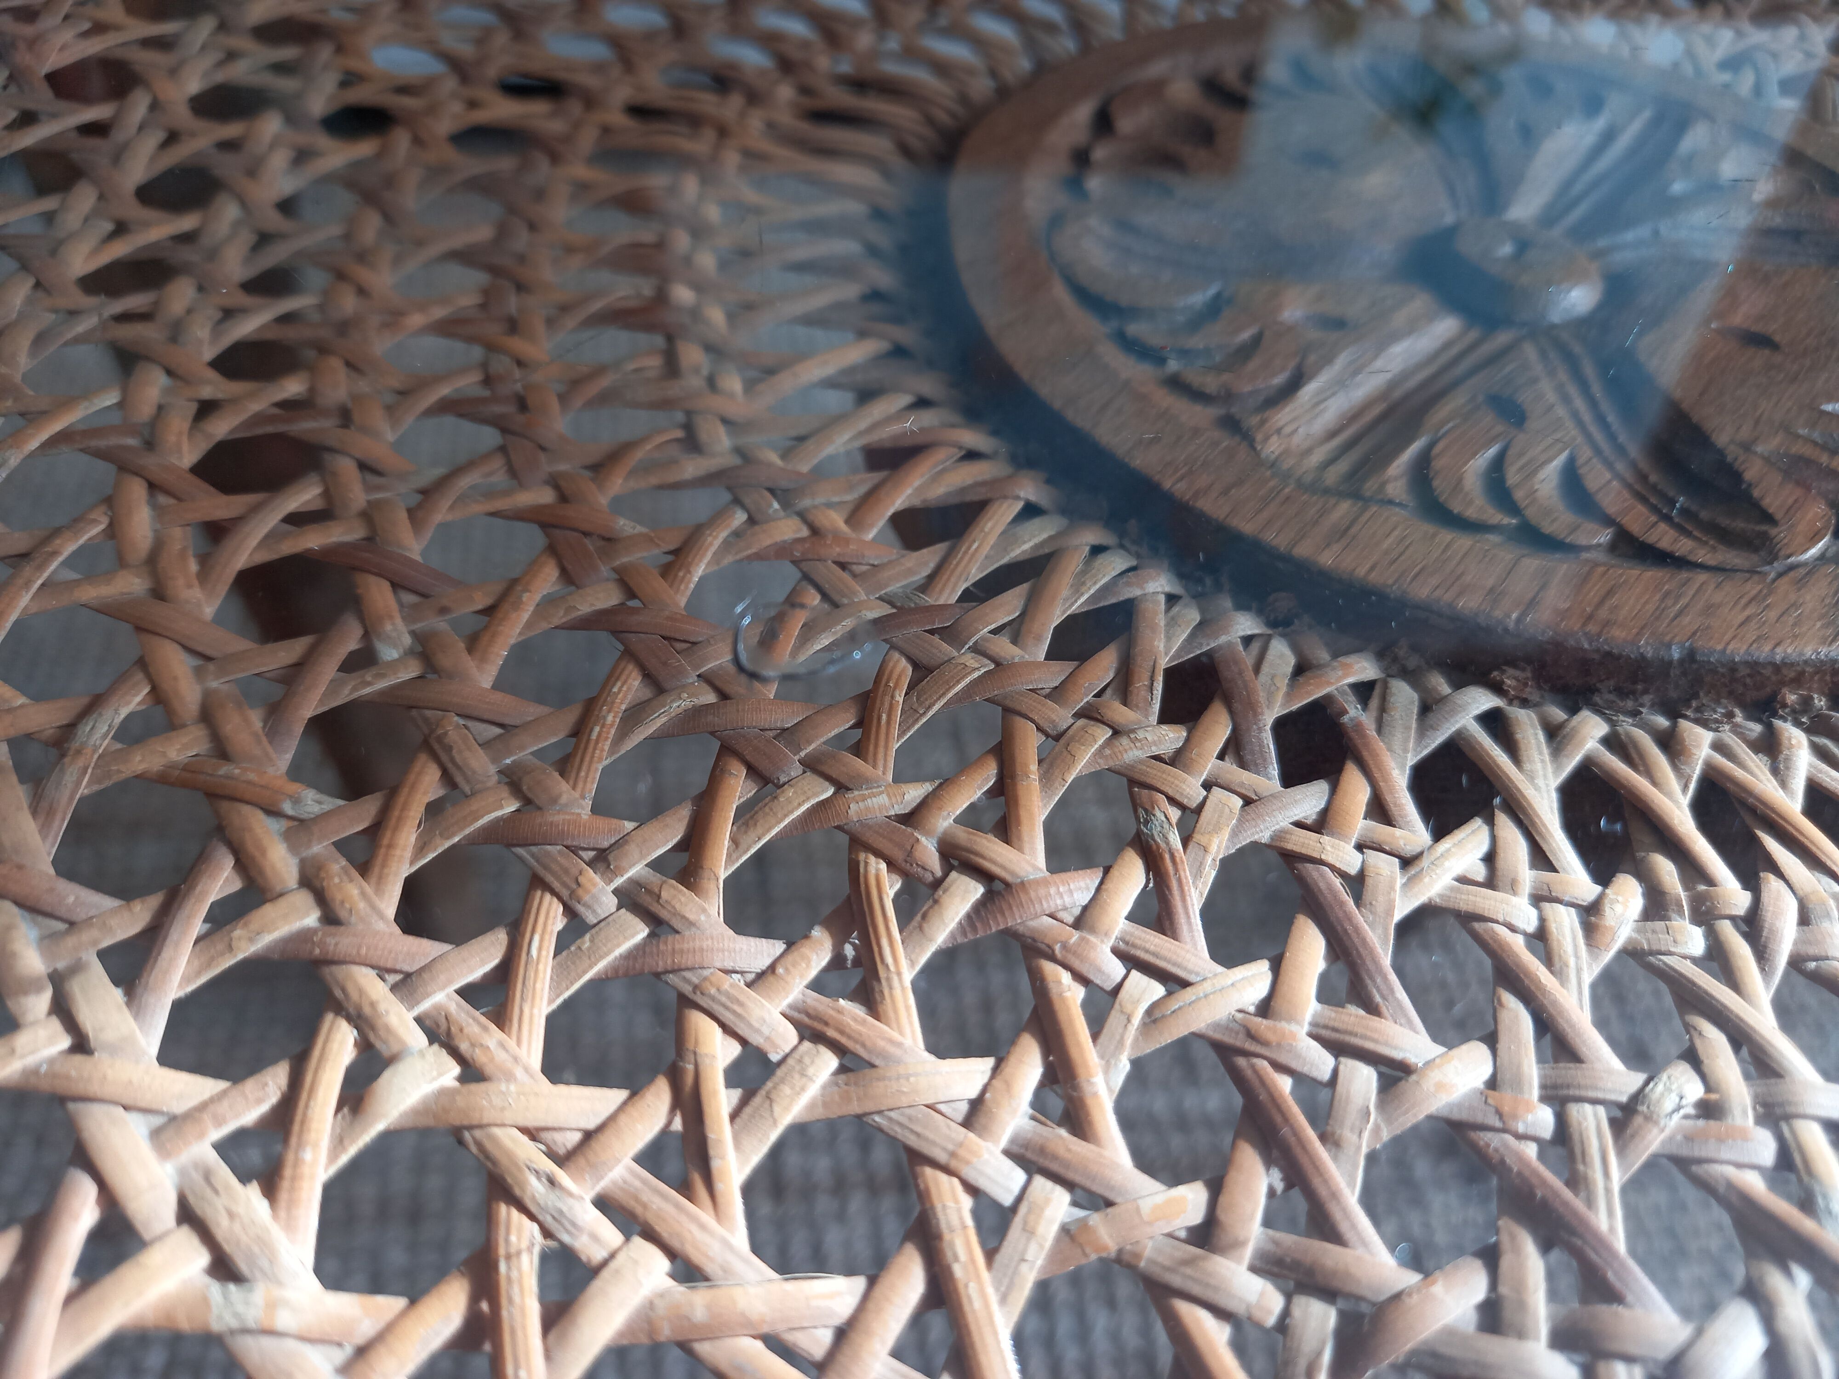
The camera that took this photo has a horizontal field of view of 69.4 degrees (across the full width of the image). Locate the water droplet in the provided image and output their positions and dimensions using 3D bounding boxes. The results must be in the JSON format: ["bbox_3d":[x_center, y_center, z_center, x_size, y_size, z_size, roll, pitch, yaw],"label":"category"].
[{"bbox_3d":[-0.009,-0.005,0.114,0.013,0.002,0.010,-1,48,-5],"label":"water droplet"}]

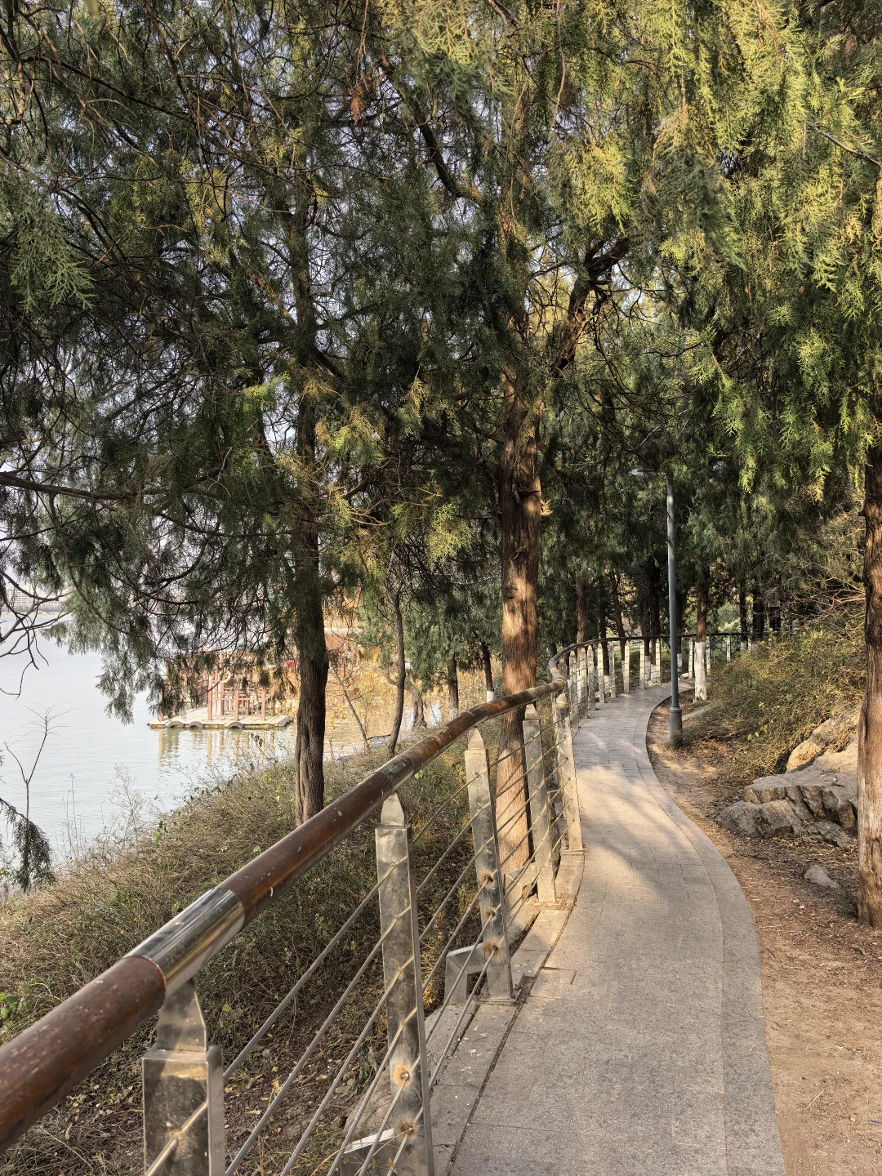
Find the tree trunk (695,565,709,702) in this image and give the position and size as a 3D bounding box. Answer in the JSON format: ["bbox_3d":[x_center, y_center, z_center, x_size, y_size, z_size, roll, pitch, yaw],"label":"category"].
[{"bbox_3d":[4.608,0.795,14.400,0.200,2.418,0.200,-1,-1,0],"label":"tree trunk"}]

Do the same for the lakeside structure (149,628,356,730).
[{"bbox_3d":[-7.854,3.681,34.000,7.600,3.900,6.000,-1,-1,-6],"label":"lakeside structure"}]

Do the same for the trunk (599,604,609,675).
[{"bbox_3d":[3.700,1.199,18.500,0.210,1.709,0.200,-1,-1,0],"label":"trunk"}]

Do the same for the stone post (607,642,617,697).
[{"bbox_3d":[3.290,1.574,15.700,0.120,1.114,0.120,-1,-1,34],"label":"stone post"}]

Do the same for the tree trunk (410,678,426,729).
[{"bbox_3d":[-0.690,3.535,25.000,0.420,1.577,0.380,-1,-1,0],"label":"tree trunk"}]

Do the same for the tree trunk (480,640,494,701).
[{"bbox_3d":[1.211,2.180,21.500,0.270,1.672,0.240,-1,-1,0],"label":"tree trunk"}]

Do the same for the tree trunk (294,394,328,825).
[{"bbox_3d":[-1.239,0.220,7.800,0.290,4.139,0.290,-1,-1,0],"label":"tree trunk"}]

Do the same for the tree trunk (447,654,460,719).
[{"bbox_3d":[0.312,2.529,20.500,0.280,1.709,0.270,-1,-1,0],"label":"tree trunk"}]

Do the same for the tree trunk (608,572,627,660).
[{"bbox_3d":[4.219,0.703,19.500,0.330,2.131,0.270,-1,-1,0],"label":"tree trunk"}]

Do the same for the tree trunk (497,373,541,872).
[{"bbox_3d":[0.509,0.229,5.350,0.260,3.273,0.250,-1,-1,0],"label":"tree trunk"}]

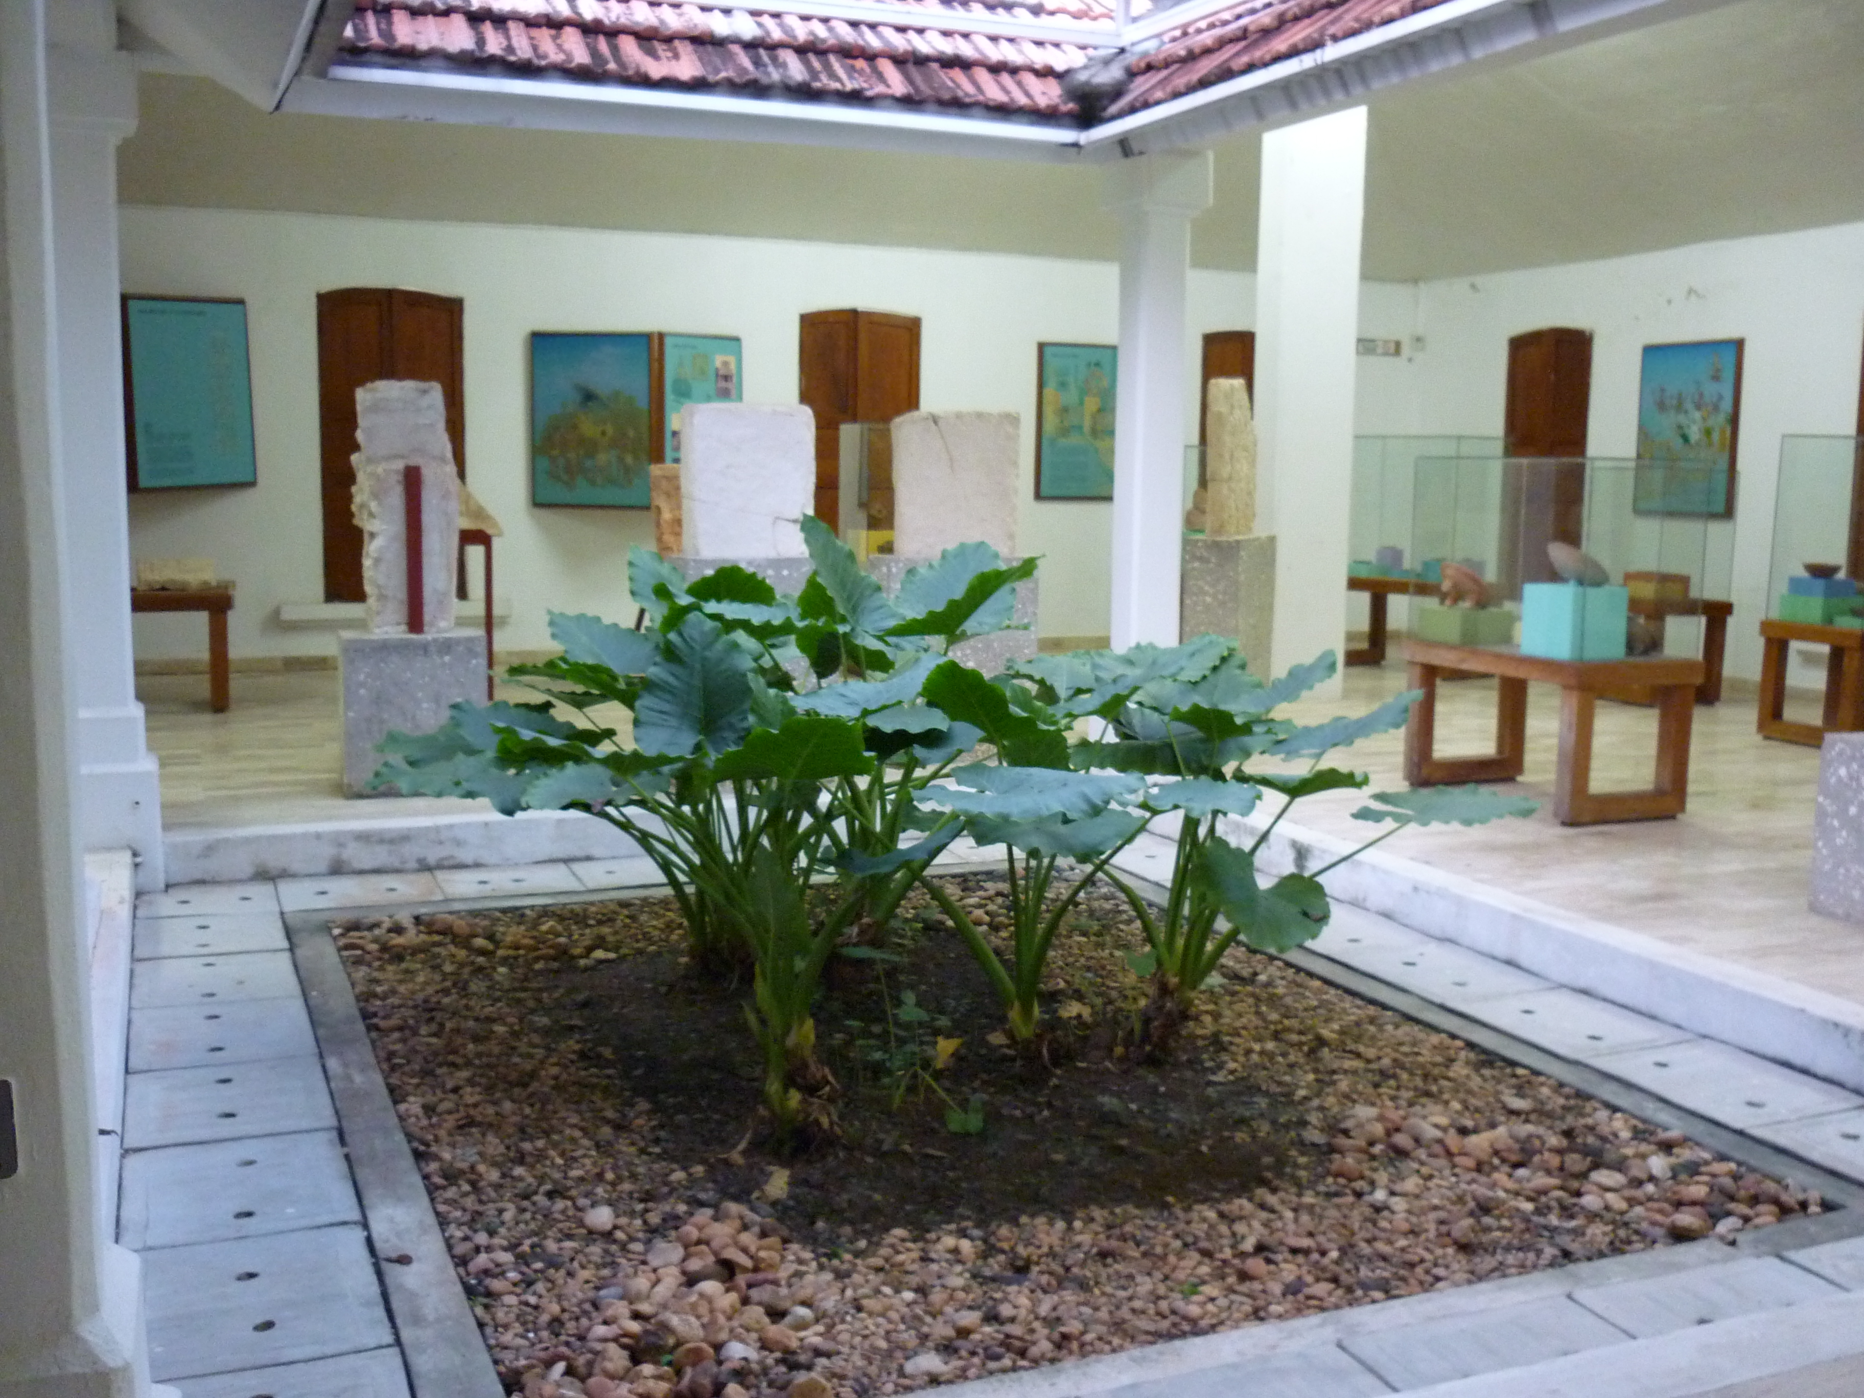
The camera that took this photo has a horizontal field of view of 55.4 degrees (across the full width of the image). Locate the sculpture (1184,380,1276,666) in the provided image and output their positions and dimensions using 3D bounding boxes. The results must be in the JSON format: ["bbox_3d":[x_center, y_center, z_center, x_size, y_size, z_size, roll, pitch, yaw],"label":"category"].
[{"bbox_3d":[1.938,-0.992,11.544,0.394,2.146,0.555,4,8,22],"label":"sculpture"}]

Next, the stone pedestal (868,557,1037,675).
[{"bbox_3d":[0.094,-0.213,9.352,0.818,1.080,0.438,-2,8,-23],"label":"stone pedestal"}]

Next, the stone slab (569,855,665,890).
[{"bbox_3d":[-1.279,0.792,7.964,0.613,0.040,0.588,-2,7,-23],"label":"stone slab"}]

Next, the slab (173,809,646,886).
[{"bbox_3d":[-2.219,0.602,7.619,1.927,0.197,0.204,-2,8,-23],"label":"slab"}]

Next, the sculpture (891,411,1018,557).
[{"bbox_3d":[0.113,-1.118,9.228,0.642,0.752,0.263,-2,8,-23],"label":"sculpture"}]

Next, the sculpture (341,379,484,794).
[{"bbox_3d":[-2.544,-0.540,8.667,0.689,1.977,0.403,-2,7,-23],"label":"sculpture"}]

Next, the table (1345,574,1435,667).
[{"bbox_3d":[3.885,-0.585,14.269,0.745,0.730,1.212,-4,9,-36],"label":"table"}]

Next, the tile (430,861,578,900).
[{"bbox_3d":[-1.744,0.764,7.316,0.562,0.050,0.547,-2,8,-23],"label":"tile"}]

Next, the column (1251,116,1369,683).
[{"bbox_3d":[2.571,-2.057,12.318,0.577,4.088,0.394,-2,8,-23],"label":"column"}]

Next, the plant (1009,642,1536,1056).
[{"bbox_3d":[1.051,0.453,5.494,1.546,1.176,1.260,1,6,0],"label":"plant"}]

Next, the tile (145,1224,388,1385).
[{"bbox_3d":[-1.424,1.274,3.712,0.524,0.050,0.647,-2,7,-23],"label":"tile"}]

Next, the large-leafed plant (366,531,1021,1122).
[{"bbox_3d":[-0.571,0.269,5.307,1.898,1.533,1.679,1,7,0],"label":"large-leafed plant"}]

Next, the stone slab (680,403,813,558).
[{"bbox_3d":[-0.994,-1.139,9.383,0.669,0.781,0.286,-2,7,-23],"label":"stone slab"}]

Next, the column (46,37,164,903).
[{"bbox_3d":[-3.470,-0.928,7.356,0.440,3.444,0.437,-2,7,-23],"label":"column"}]

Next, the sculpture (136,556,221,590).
[{"bbox_3d":[-4.929,-0.811,11.600,0.459,0.205,0.302,-2,7,-23],"label":"sculpture"}]

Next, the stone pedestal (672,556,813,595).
[{"bbox_3d":[-0.915,-0.181,9.093,0.816,1.080,0.430,-2,8,-23],"label":"stone pedestal"}]

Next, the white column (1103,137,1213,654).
[{"bbox_3d":[1.128,-1.103,9.331,0.428,3.427,0.428,-2,7,-23],"label":"white column"}]

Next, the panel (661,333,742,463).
[{"bbox_3d":[-1.960,-2.376,15.149,0.840,1.445,0.050,-5,9,-43],"label":"panel"}]

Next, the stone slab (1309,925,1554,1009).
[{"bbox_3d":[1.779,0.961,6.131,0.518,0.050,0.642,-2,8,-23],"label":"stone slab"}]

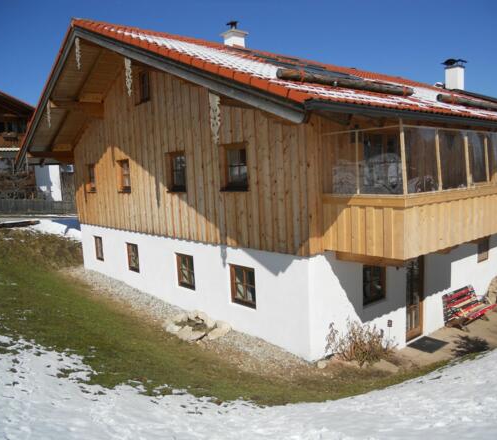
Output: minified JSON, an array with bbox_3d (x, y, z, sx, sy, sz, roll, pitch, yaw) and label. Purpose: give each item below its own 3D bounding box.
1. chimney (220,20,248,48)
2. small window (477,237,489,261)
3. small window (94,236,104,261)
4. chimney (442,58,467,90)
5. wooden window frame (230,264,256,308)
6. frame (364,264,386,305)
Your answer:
[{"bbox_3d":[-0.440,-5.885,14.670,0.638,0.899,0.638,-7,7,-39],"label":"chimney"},{"bbox_3d":[6.584,0.787,12.933,0.697,0.752,0.130,-7,7,-39],"label":"small window"},{"bbox_3d":[-5.241,1.001,16.242,0.130,0.823,0.756,-7,7,-39],"label":"small window"},{"bbox_3d":[8.232,-5.808,18.312,0.638,1.243,0.638,-7,7,-39],"label":"chimney"},{"bbox_3d":[-0.073,1.428,9.957,0.130,0.874,0.857,-7,7,-39],"label":"wooden window frame"},{"bbox_3d":[2.636,1.319,9.723,0.815,0.882,0.130,-7,7,-39],"label":"frame"}]

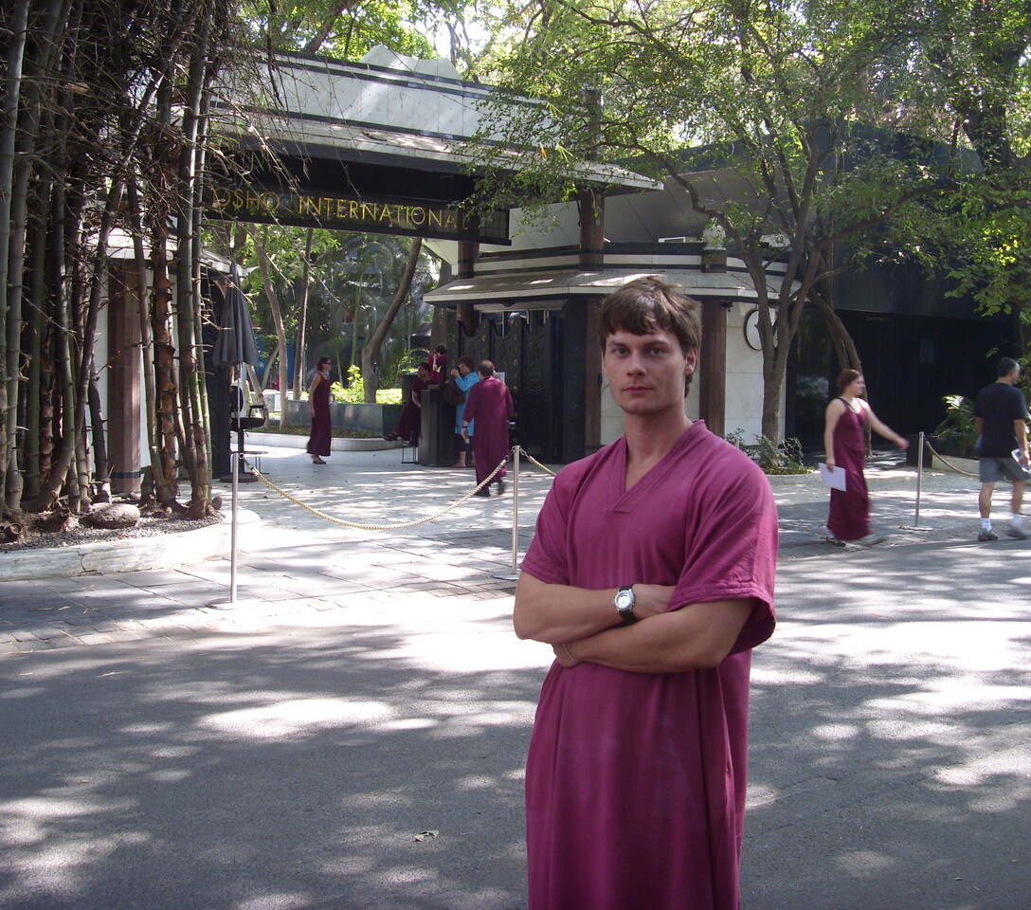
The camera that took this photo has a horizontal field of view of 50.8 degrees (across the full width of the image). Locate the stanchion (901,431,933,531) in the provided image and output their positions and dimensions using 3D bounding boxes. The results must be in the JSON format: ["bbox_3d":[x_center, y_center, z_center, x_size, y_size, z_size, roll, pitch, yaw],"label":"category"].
[{"bbox_3d":[4.142,0.249,11.148,0.340,0.990,0.340,1,5,0],"label":"stanchion"}]

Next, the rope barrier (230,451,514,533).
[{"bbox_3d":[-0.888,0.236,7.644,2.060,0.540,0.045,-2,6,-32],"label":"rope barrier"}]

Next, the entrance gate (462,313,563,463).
[{"bbox_3d":[-0.071,-1.158,18.230,2.150,2.460,0.160,5,6,38],"label":"entrance gate"}]

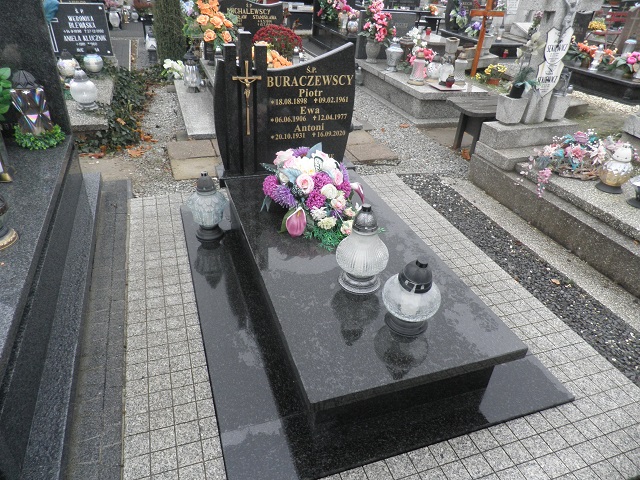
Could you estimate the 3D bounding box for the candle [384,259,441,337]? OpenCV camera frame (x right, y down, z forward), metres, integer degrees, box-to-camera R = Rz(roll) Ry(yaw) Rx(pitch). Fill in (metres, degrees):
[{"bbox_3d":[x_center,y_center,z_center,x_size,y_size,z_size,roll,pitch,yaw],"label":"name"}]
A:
[{"bbox_3d":[0.334,0.188,1.583,0.210,0.288,0.210,-8,34,-18],"label":"candle"}]

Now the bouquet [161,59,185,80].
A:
[{"bbox_3d":[-1.585,-1.864,4.850,0.280,0.250,0.240,-8,34,-18],"label":"bouquet"}]

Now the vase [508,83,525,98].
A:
[{"bbox_3d":[1.366,-0.996,3.081,0.101,0.164,0.101,-8,34,-18],"label":"vase"}]

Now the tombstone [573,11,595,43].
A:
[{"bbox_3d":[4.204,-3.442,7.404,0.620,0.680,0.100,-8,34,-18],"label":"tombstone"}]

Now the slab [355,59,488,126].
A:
[{"bbox_3d":[1.039,-1.717,5.008,0.784,0.297,1.728,-8,34,-18],"label":"slab"}]

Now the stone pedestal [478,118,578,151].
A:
[{"bbox_3d":[1.713,-0.874,3.615,0.800,0.145,0.200,-8,34,-18],"label":"stone pedestal"}]

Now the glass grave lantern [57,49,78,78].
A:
[{"bbox_3d":[-2.478,-1.729,4.345,0.192,0.265,0.192,-8,34,-18],"label":"glass grave lantern"}]

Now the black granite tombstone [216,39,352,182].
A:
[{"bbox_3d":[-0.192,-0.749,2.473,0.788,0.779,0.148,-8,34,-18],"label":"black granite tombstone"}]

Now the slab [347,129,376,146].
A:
[{"bbox_3d":[0.296,-0.962,4.269,0.380,0.050,0.380,-8,34,-18],"label":"slab"}]

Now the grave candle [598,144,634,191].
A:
[{"bbox_3d":[1.727,-0.421,2.563,0.191,0.278,0.191,-8,34,-18],"label":"grave candle"}]

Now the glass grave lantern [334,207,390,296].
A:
[{"bbox_3d":[0.183,0.023,1.823,0.220,0.355,0.220,3,32,-2],"label":"glass grave lantern"}]

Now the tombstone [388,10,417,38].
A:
[{"bbox_3d":[0.946,-2.919,6.334,0.800,0.610,0.140,-8,34,-18],"label":"tombstone"}]

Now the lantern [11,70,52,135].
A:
[{"bbox_3d":[-1.660,-0.759,2.516,0.201,0.371,0.201,-8,34,-18],"label":"lantern"}]

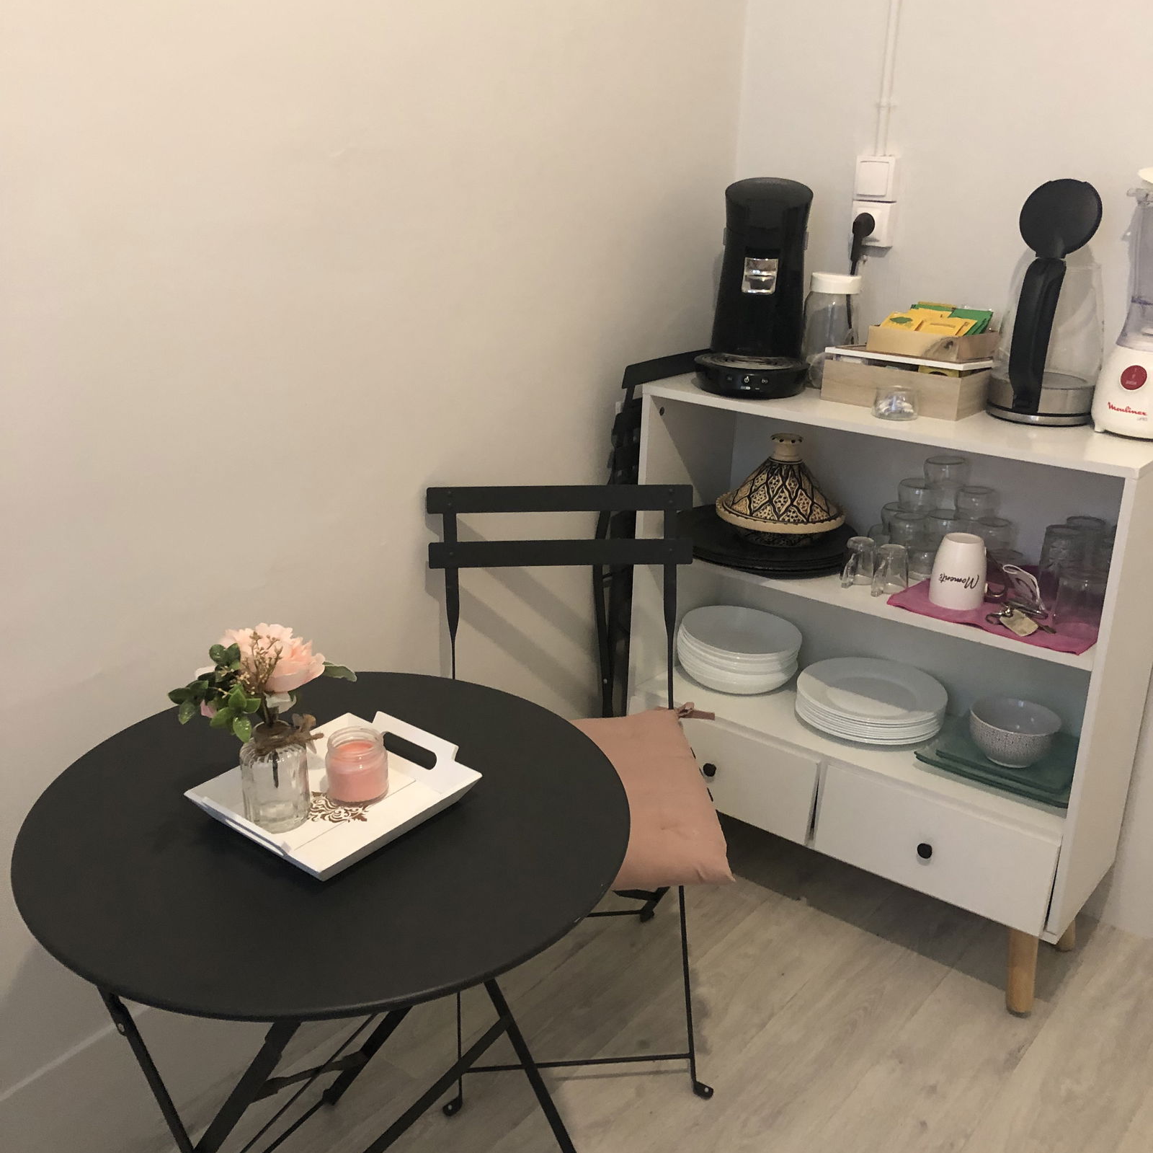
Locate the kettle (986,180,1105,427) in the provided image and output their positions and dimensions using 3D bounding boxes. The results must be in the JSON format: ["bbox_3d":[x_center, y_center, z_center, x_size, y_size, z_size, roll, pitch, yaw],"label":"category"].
[{"bbox_3d":[0.760,-0.437,1.980,0.169,0.371,0.201,14,24,32],"label":"kettle"}]

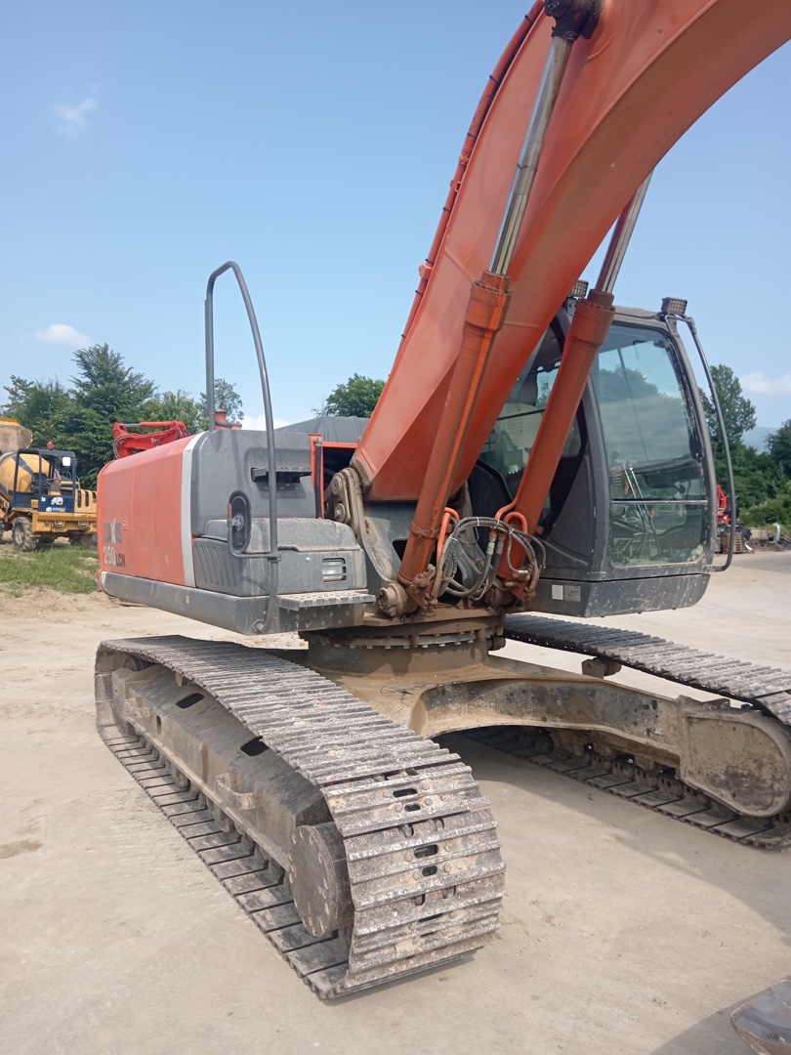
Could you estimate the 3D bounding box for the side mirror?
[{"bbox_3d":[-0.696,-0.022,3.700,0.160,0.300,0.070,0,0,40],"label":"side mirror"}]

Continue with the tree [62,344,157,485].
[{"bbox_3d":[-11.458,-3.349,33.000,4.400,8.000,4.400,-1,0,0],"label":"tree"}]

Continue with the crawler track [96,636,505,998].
[{"bbox_3d":[-1.003,1.189,4.727,0.600,0.920,4.650,-1,0,-30],"label":"crawler track"}]

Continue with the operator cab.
[{"bbox_3d":[1.004,-0.458,5.274,1.060,1.880,1.850,-1,0,-33],"label":"operator cab"}]

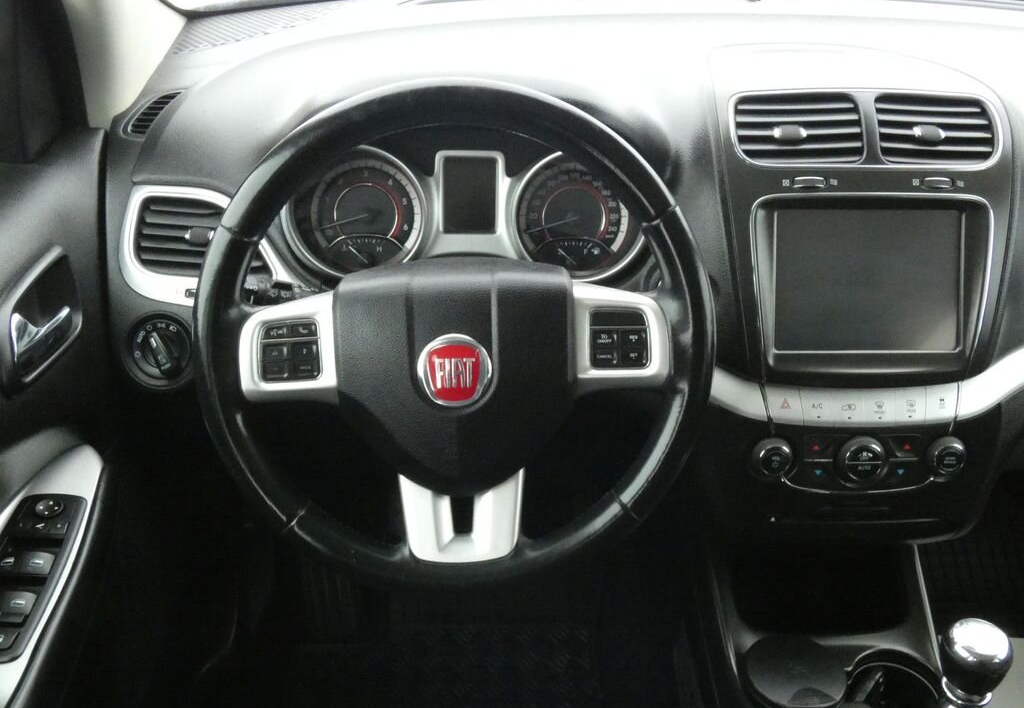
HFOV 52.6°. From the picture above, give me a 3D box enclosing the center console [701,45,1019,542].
[{"bbox_3d":[0.334,-0.062,1.010,0.292,0.470,0.140,0,8,0],"label":"center console"}]

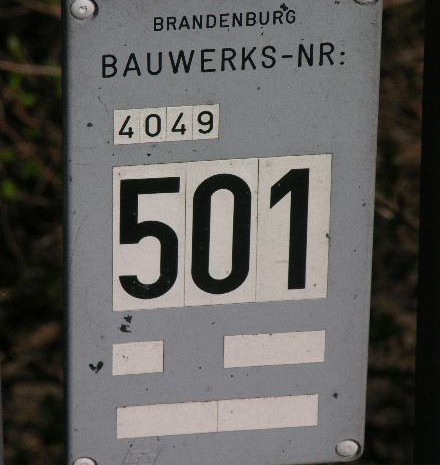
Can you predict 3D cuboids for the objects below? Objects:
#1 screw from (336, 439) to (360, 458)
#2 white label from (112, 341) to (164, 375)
[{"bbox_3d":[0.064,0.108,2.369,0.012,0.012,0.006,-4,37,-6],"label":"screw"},{"bbox_3d":[-0.040,0.061,2.319,0.025,0.019,0.002,-4,37,-6],"label":"white label"}]

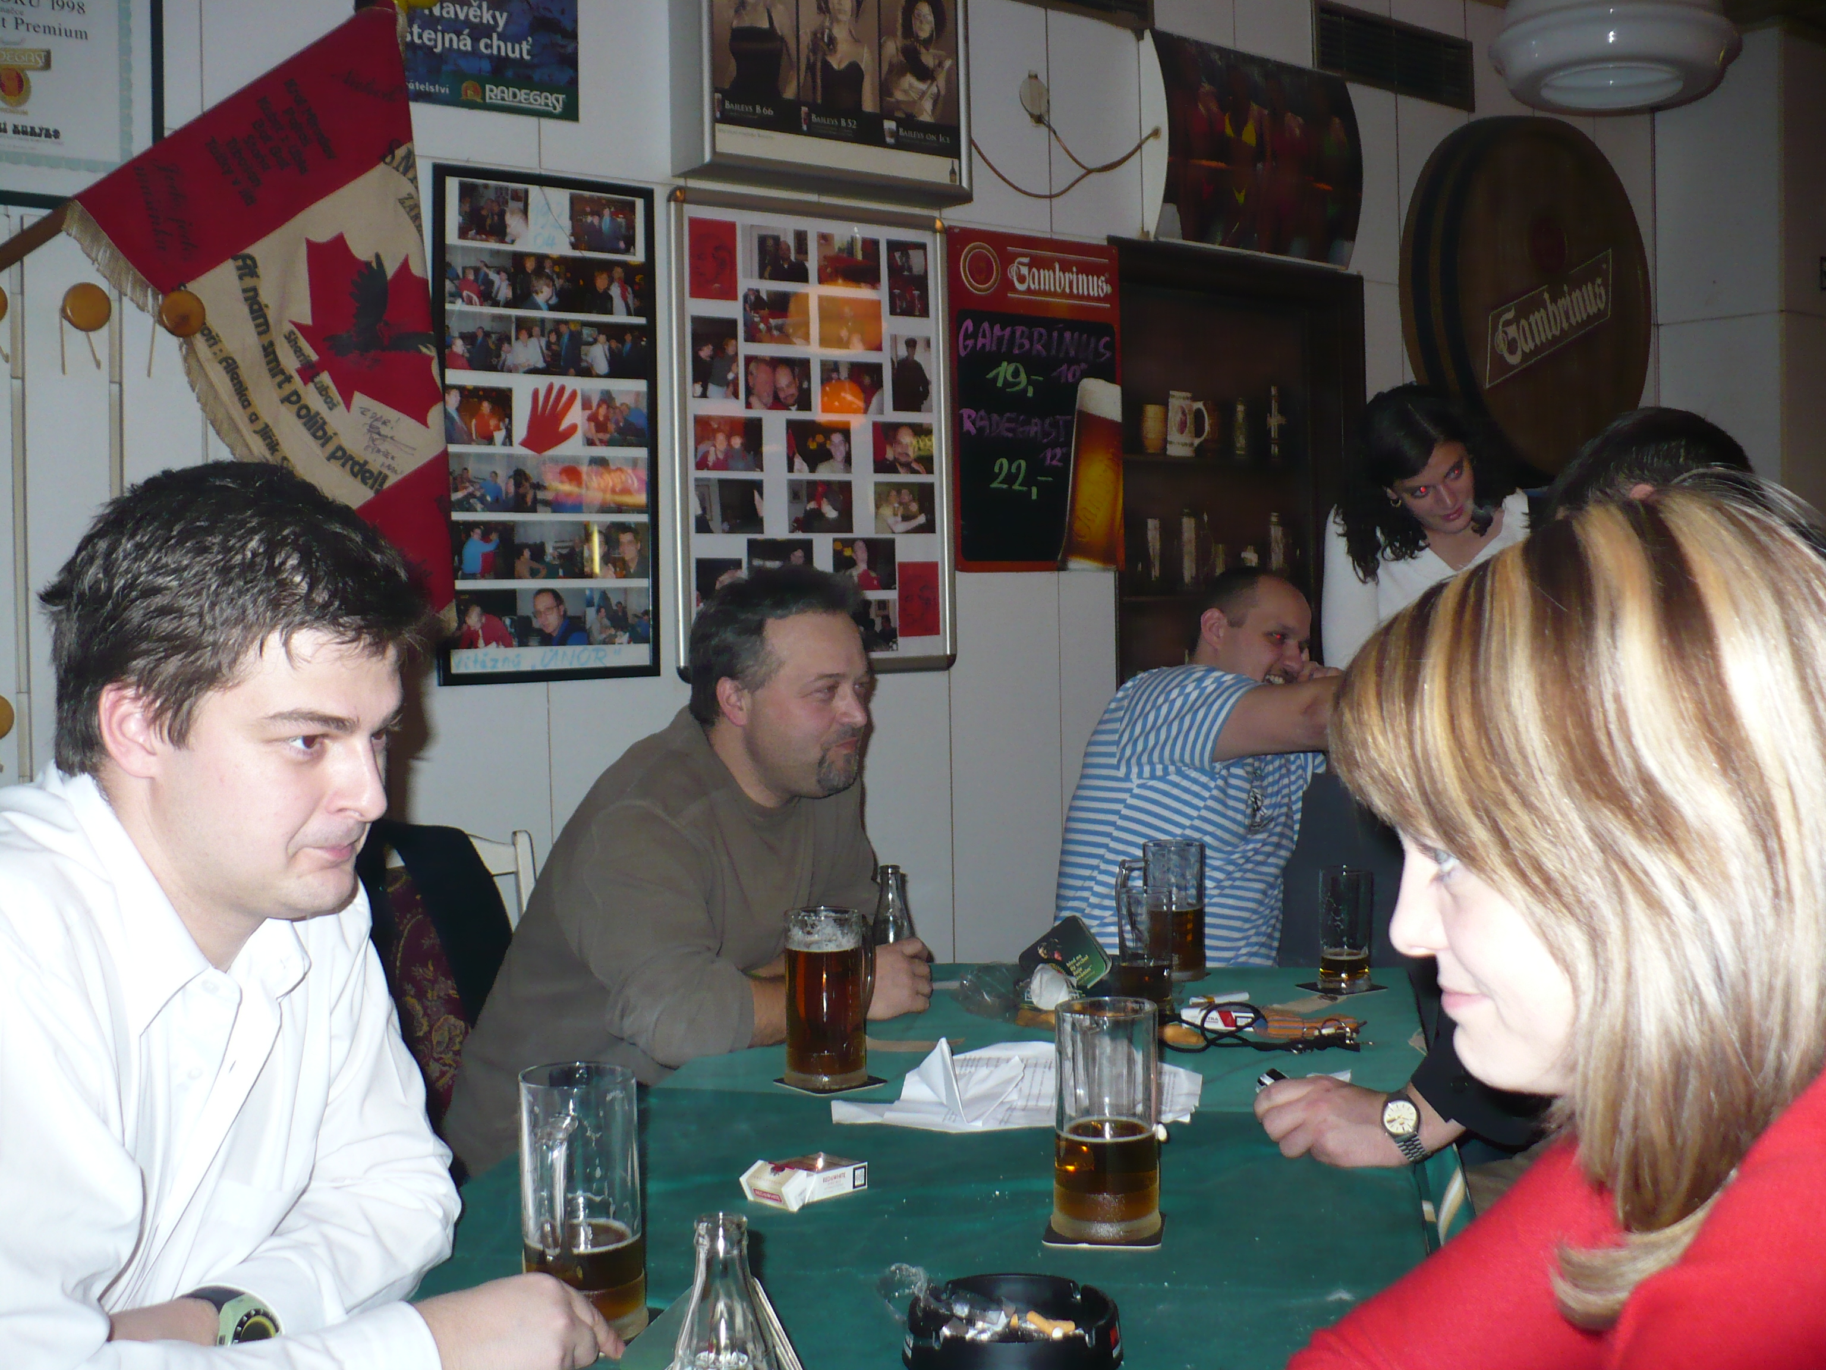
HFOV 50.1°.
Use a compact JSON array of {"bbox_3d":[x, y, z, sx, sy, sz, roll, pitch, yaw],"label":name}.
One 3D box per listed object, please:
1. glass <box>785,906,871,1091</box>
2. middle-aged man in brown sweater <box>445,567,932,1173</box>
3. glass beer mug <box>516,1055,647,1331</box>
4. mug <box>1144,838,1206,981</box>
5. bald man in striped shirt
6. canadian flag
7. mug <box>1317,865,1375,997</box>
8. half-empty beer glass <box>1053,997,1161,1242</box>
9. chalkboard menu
[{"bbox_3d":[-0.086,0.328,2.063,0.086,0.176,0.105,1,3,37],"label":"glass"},{"bbox_3d":[-0.190,0.500,2.170,0.680,1.280,0.570,0,3,25],"label":"middle-aged man in brown sweater"},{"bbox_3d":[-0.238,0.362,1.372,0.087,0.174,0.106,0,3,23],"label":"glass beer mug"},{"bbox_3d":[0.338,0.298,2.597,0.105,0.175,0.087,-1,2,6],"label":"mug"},{"bbox_3d":[0.520,0.460,3.100,0.680,1.280,0.550,0,3,23],"label":"bald man in striped shirt"},{"bbox_3d":[-0.990,-0.575,2.980,0.600,0.990,0.100,-3,3,-37],"label":"canadian flag"},{"bbox_3d":[0.552,0.312,2.501,0.067,0.151,0.080,-1,2,-11],"label":"mug"},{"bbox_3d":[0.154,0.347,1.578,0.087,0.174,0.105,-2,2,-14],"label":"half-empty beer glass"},{"bbox_3d":[0.260,-0.575,4.000,0.460,0.690,0.020,-3,3,-37],"label":"chalkboard menu"}]

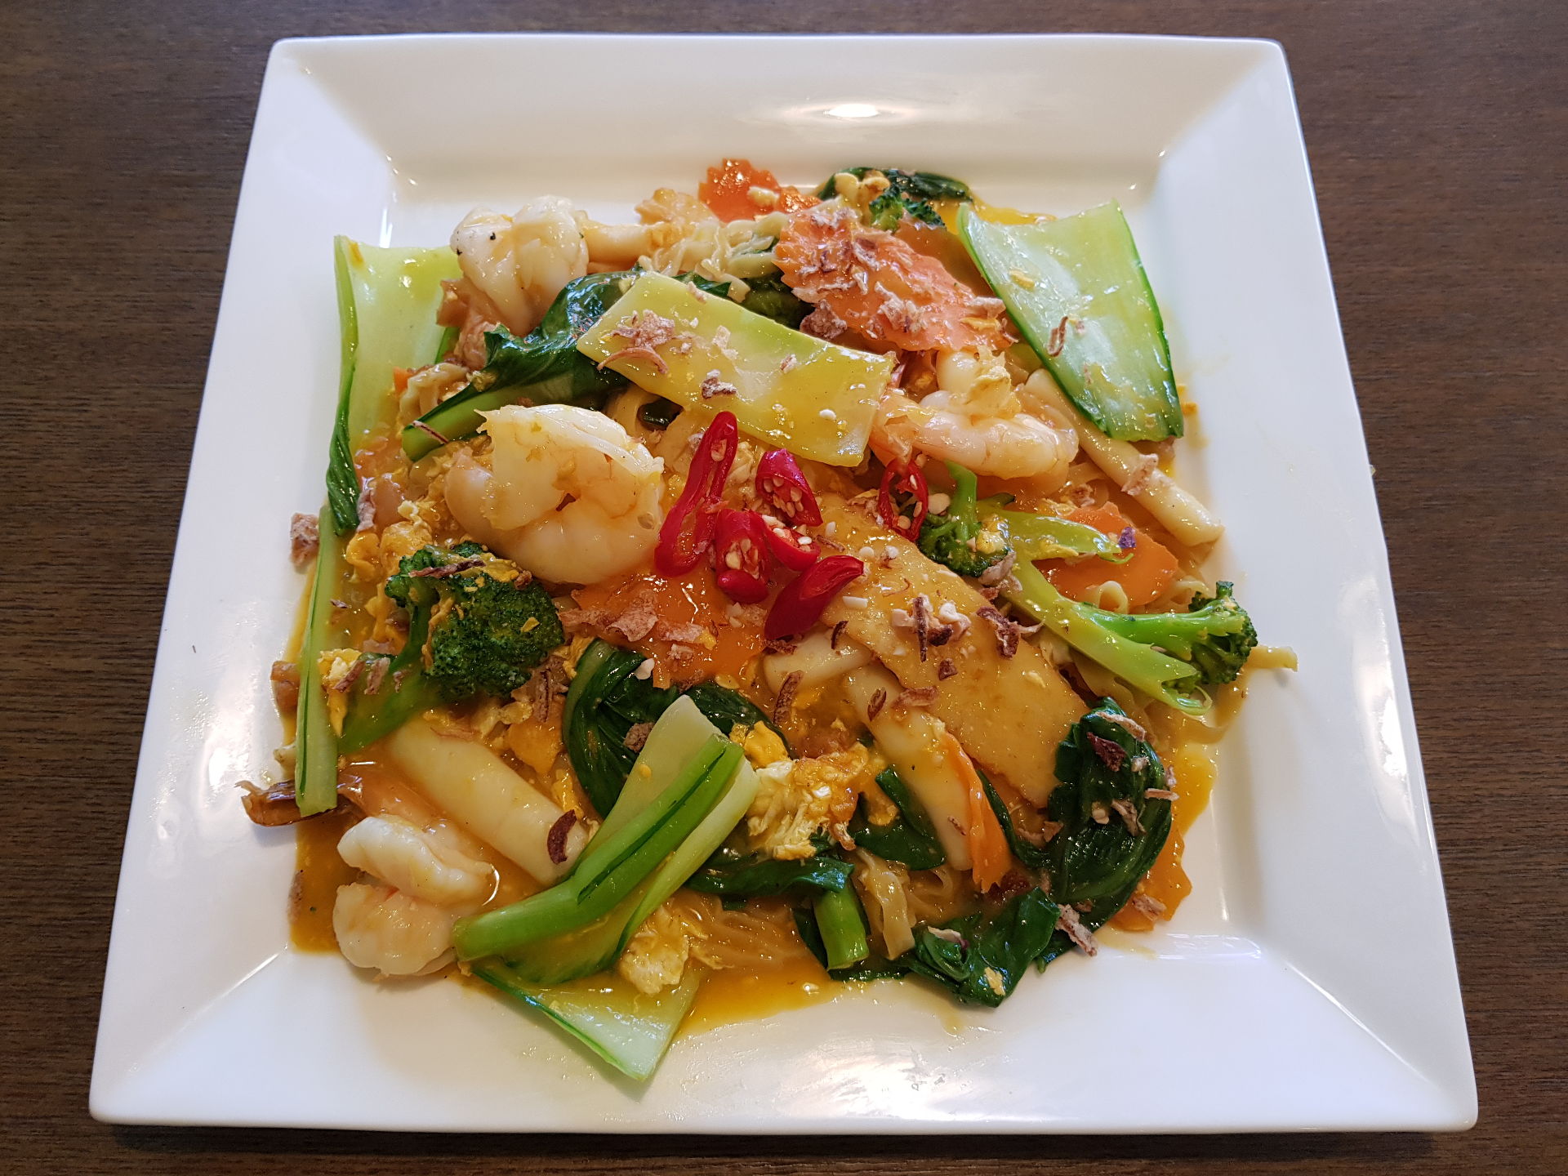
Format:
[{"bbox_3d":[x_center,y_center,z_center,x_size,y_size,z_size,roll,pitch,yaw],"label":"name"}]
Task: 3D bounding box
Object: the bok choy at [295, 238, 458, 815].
[{"bbox_3d":[-0.099,-0.022,0.287,0.033,0.020,0.152,-3,71,-1],"label":"bok choy"}]

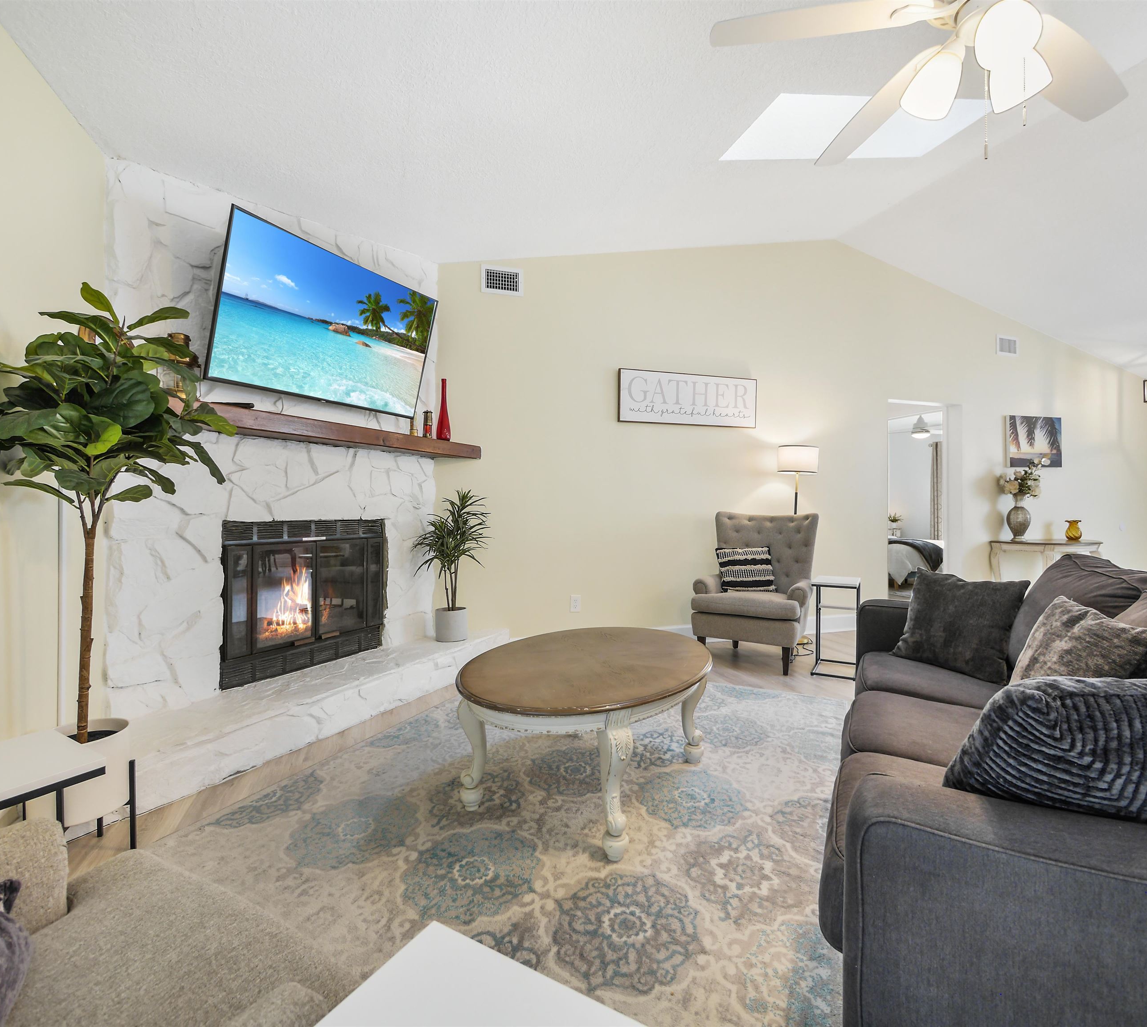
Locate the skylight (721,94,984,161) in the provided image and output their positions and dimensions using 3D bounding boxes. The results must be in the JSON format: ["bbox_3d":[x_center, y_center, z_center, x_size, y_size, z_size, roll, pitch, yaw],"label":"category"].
[{"bbox_3d":[1.585,-2.173,3.084,1.460,0.080,0.530,-12,4,-18],"label":"skylight"}]

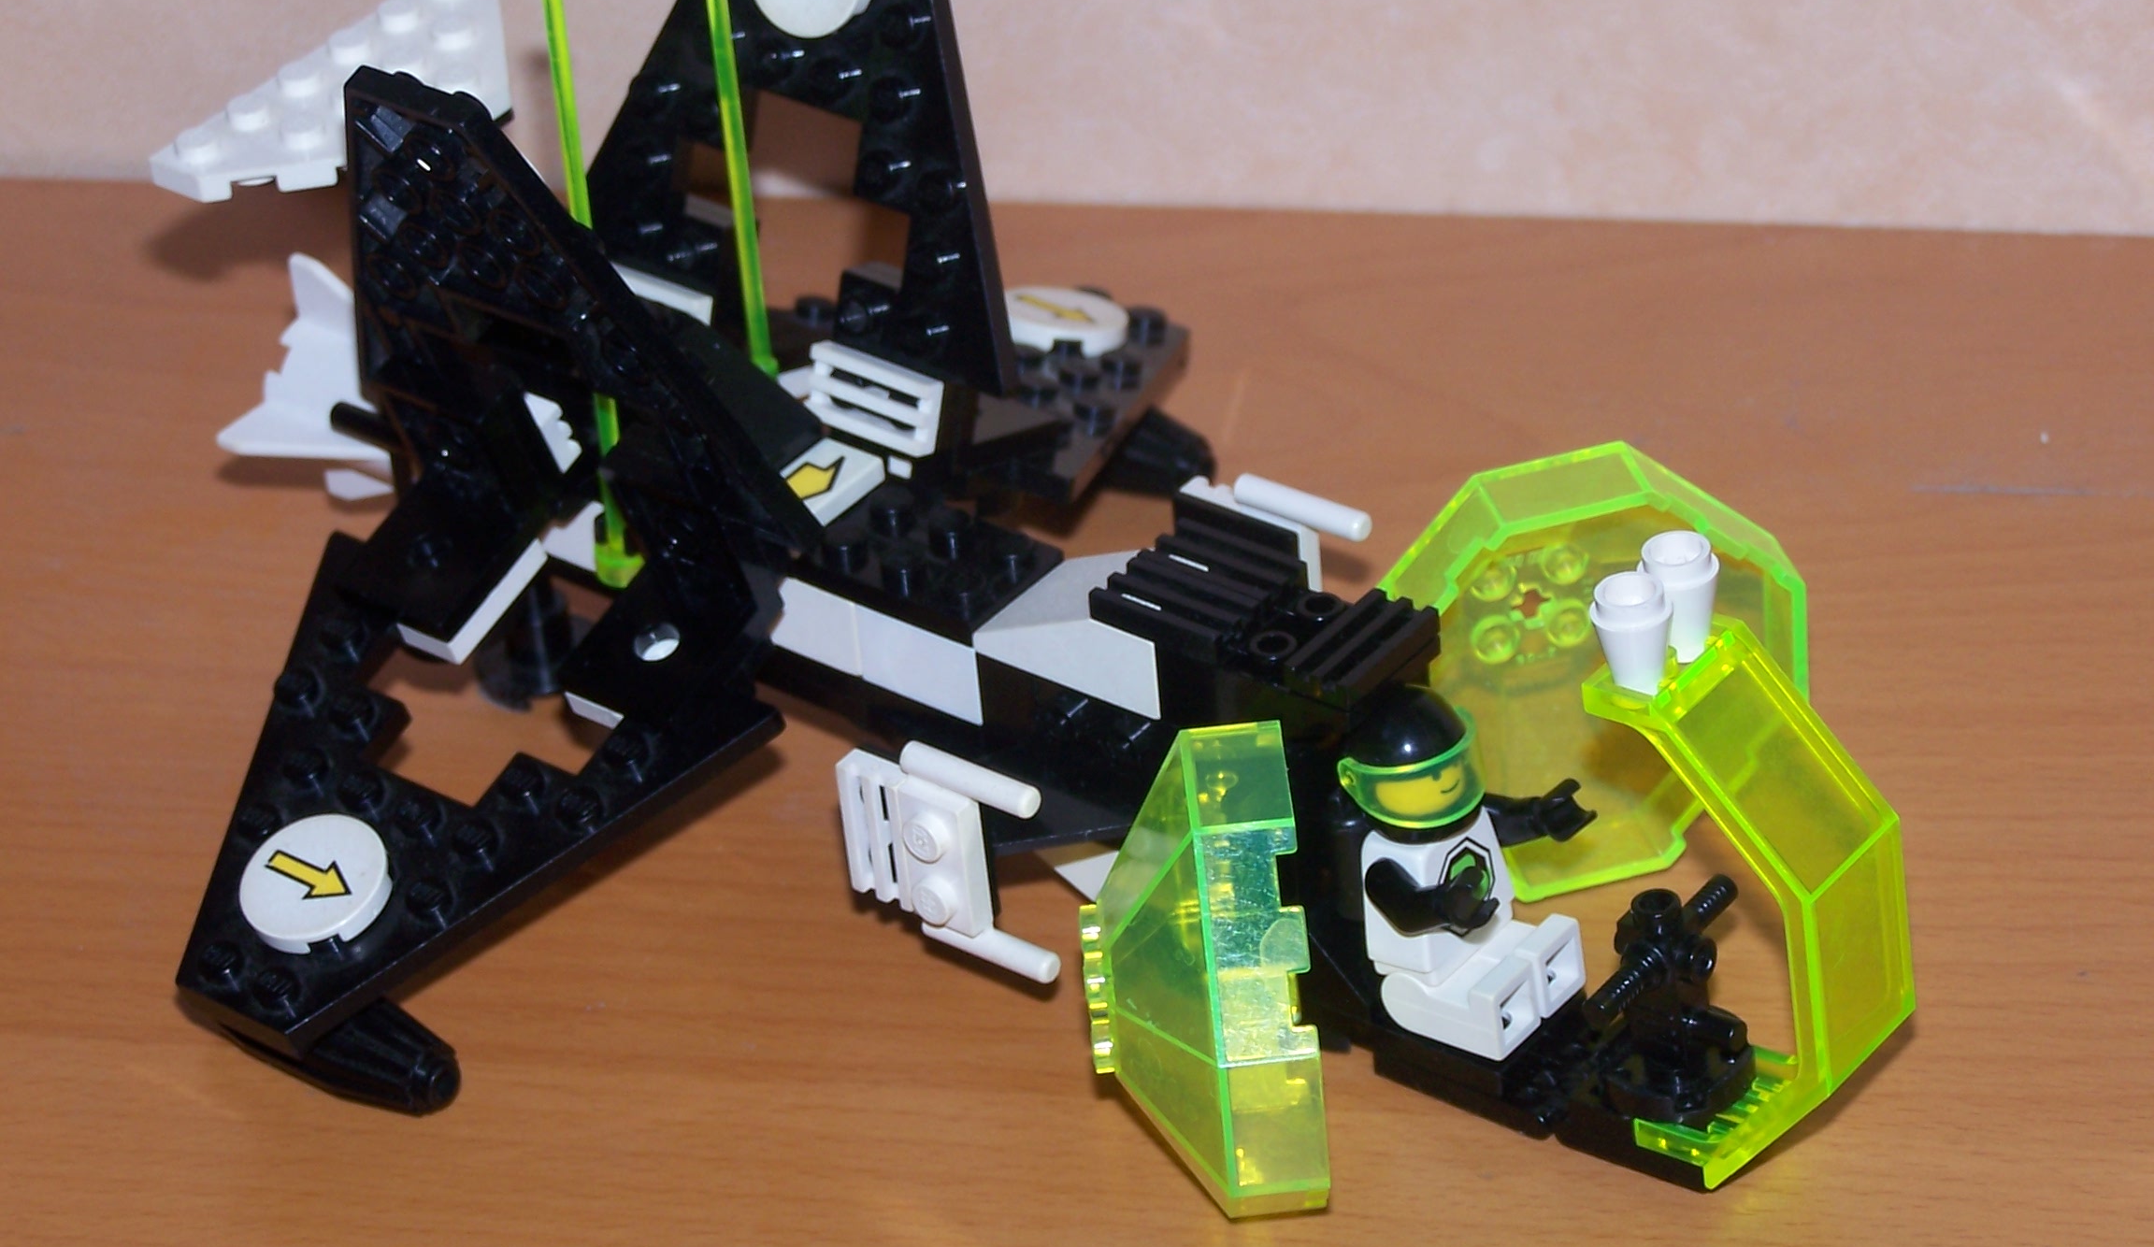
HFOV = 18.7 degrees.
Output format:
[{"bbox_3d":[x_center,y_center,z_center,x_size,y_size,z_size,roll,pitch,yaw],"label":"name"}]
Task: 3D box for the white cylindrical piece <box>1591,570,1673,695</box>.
[{"bbox_3d":[0.052,0.002,0.612,0.008,0.011,0.008,-7,31,4],"label":"white cylindrical piece"}]

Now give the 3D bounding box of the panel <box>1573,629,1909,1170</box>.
[{"bbox_3d":[0.065,0.028,0.627,0.024,0.057,0.016,16,40,36],"label":"panel"}]

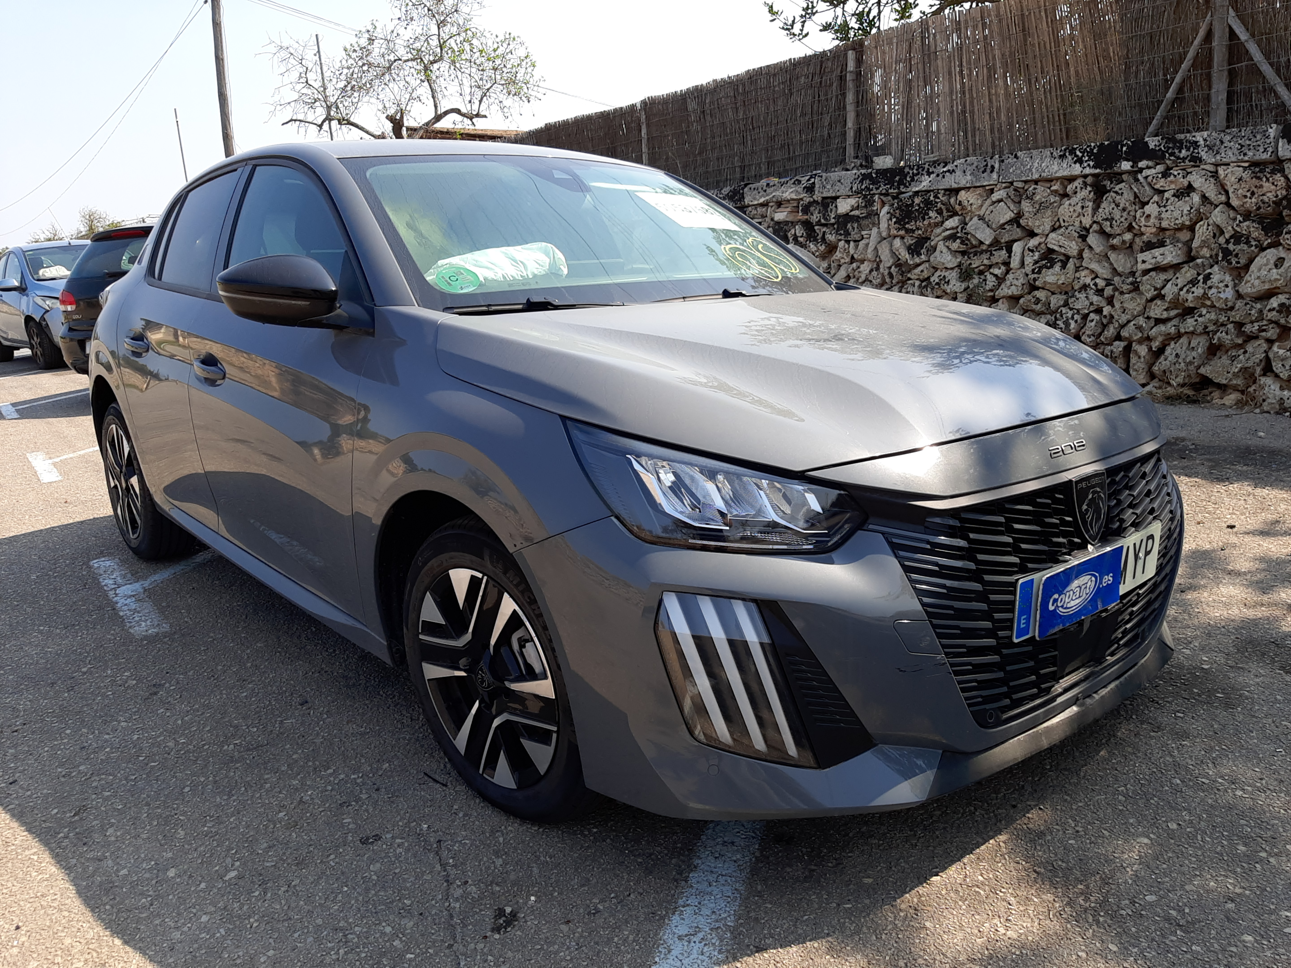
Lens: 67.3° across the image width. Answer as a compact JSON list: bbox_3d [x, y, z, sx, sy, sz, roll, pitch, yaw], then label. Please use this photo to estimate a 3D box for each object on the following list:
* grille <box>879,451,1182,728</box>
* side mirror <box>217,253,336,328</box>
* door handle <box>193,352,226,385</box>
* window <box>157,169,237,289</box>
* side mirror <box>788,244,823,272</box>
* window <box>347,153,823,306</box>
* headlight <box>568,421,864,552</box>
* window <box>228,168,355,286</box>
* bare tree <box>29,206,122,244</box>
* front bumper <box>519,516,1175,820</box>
[{"bbox_3d":[0.787,0.150,1.843,1.060,0.410,0.170,-13,17,-40],"label":"grille"},{"bbox_3d":[-0.803,-0.425,2.166,0.210,0.155,0.200,-13,17,-40],"label":"side mirror"},{"bbox_3d":[-1.216,-0.324,2.707,0.055,0.065,0.190,-13,17,-40],"label":"door handle"},{"bbox_3d":[-1.437,-0.800,3.104,0.070,0.410,0.660,23,-7,-43],"label":"window"},{"bbox_3d":[0.462,-0.726,3.307,0.240,0.165,0.170,-12,17,-40],"label":"side mirror"},{"bbox_3d":[-0.105,-0.689,2.663,1.400,0.130,0.840,-13,49,-40],"label":"window"},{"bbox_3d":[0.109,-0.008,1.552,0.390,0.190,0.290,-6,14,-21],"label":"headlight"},{"bbox_3d":[-0.941,-0.669,2.550,0.080,0.430,0.980,23,-7,-43],"label":"window"},{"bbox_3d":[-23.549,-9.673,40.000,4.000,4.000,4.000,-13,17,-40],"label":"bare tree"},{"bbox_3d":[0.629,0.181,2.034,1.720,0.520,0.660,-13,17,-40],"label":"front bumper"}]

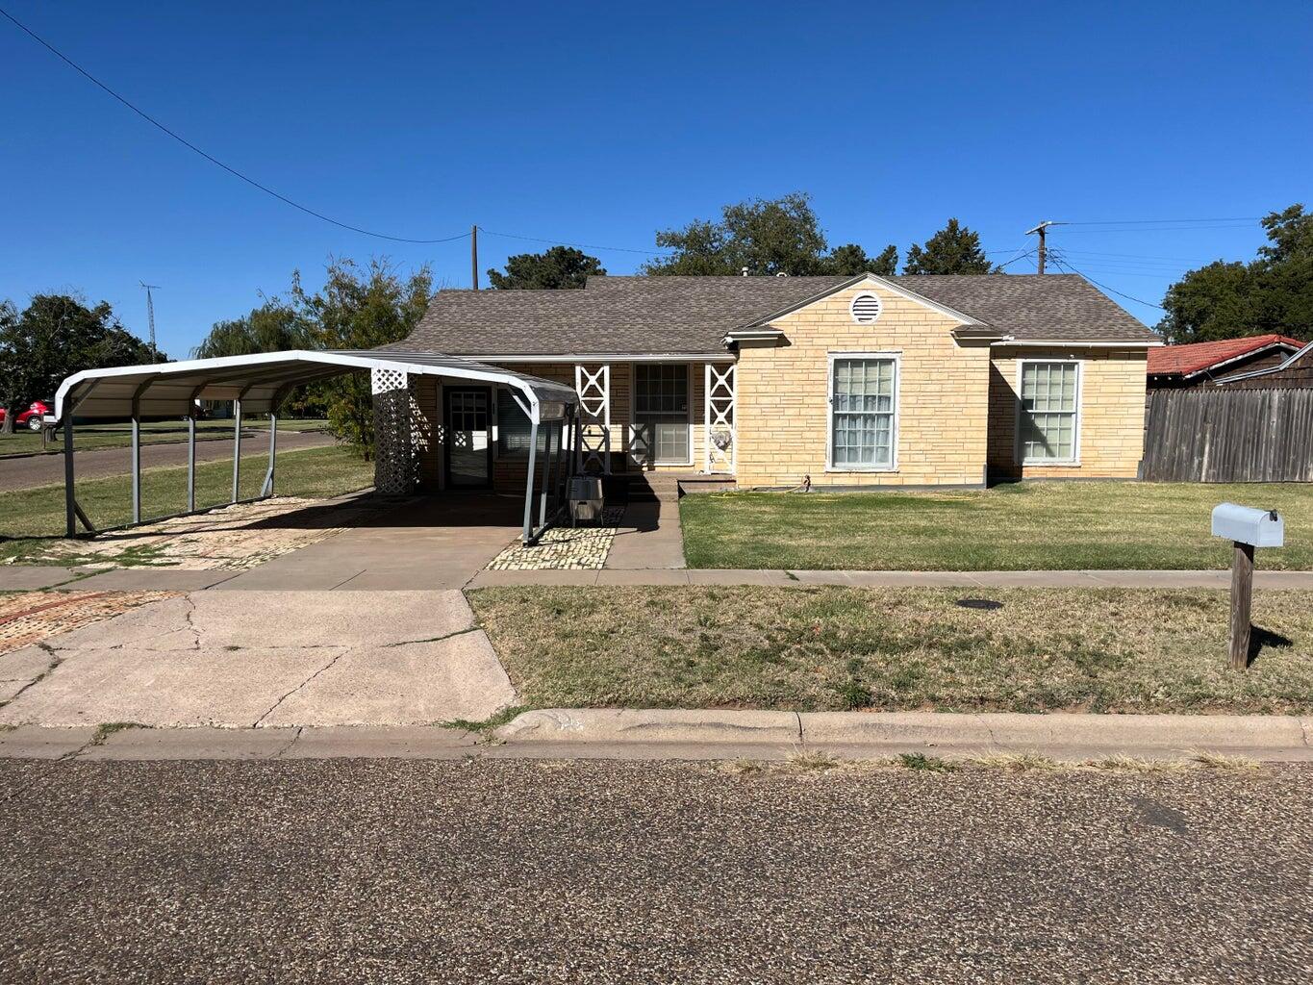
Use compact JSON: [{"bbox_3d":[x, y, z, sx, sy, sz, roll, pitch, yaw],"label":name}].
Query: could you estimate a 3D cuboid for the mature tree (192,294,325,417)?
[{"bbox_3d":[-26.327,-8.644,65.495,9.525,8.953,9.525,0,5,0],"label":"mature tree"}]

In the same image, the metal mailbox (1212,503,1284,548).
[{"bbox_3d":[3.835,0.211,6.413,0.170,0.223,0.500,0,5,0],"label":"metal mailbox"}]

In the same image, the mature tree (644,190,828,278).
[{"bbox_3d":[3.219,-6.953,39.543,7.842,9.929,7.842,0,5,0],"label":"mature tree"}]

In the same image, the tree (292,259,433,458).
[{"bbox_3d":[-8.276,-3.767,28.279,4.255,5.753,4.255,0,5,0],"label":"tree"}]

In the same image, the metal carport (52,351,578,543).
[{"bbox_3d":[-4.332,-0.817,15.111,5.876,2.337,6.250,0,5,1],"label":"metal carport"}]

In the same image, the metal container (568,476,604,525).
[{"bbox_3d":[-0.976,0.108,13.511,0.512,0.682,0.500,0,5,1],"label":"metal container"}]

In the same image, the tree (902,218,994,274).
[{"bbox_3d":[11.209,-6.097,37.611,4.192,8.560,4.192,0,5,0],"label":"tree"}]

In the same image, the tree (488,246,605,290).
[{"bbox_3d":[-4.993,-6.729,44.582,5.559,8.600,5.559,0,5,0],"label":"tree"}]

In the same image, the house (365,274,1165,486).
[{"bbox_3d":[2.550,-2.661,22.002,14.800,4.609,9.700,0,5,1],"label":"house"}]

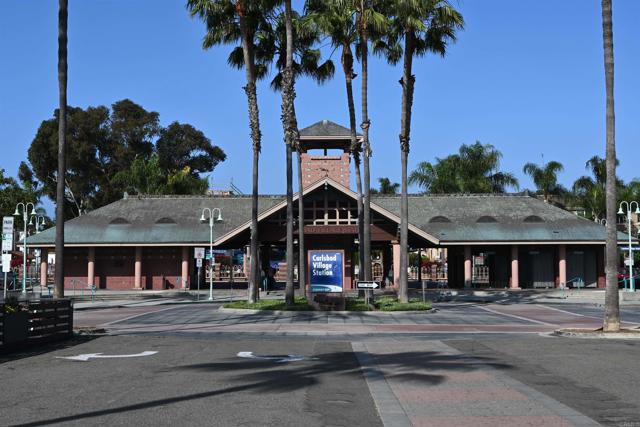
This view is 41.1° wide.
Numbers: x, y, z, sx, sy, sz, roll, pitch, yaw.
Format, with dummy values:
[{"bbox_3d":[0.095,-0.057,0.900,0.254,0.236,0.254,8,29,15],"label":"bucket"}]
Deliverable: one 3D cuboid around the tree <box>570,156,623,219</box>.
[{"bbox_3d":[33.284,0.593,102.168,5.980,14.810,5.980,0,-4,0],"label":"tree"}]

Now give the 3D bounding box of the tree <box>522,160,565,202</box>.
[{"bbox_3d":[26.901,0.848,102.153,5.020,14.350,5.020,0,-4,0],"label":"tree"}]

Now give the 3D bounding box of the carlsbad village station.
[{"bbox_3d":[0.568,-0.786,66.391,43.680,13.020,12.800,0,-4,0],"label":"carlsbad village station"}]

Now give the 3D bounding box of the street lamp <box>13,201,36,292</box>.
[{"bbox_3d":[-16.899,2.014,48.977,1.280,5.250,0.380,0,-4,0],"label":"street lamp"}]

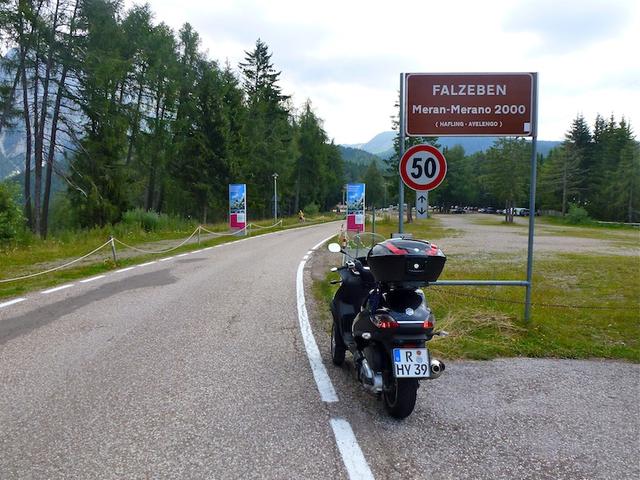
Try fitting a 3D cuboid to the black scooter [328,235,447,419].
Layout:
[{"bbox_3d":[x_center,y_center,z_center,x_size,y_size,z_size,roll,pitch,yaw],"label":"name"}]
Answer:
[{"bbox_3d":[0.470,0.623,4.120,0.780,1.380,2.080,-1,3,-10],"label":"black scooter"}]

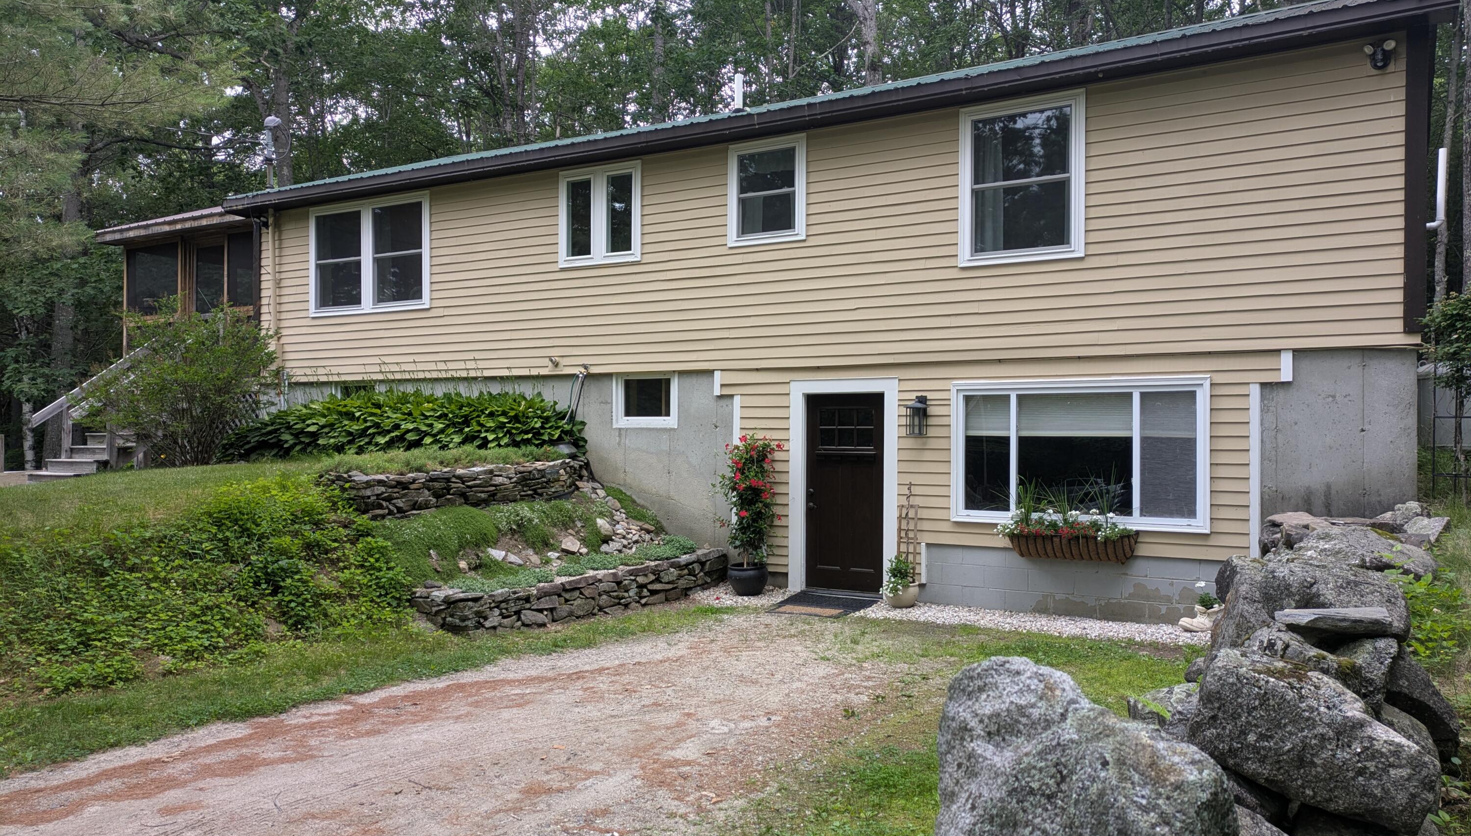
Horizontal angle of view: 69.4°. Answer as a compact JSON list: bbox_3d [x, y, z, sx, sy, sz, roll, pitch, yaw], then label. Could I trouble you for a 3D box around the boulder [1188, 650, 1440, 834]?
[{"bbox_3d":[1.902,1.052,3.500,0.800,0.550,0.600,0,-1,28],"label":"boulder"}]

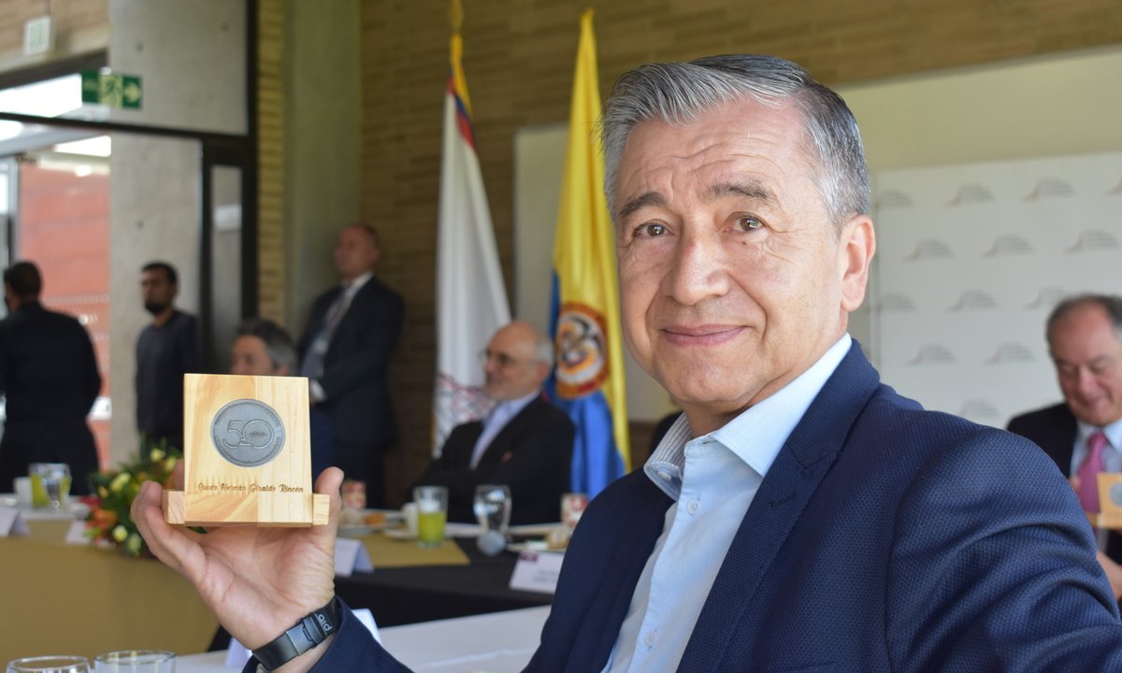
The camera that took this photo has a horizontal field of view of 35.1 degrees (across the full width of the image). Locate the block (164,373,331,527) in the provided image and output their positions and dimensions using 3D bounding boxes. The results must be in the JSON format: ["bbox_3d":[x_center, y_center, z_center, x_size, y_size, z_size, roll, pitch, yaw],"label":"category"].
[{"bbox_3d":[-0.219,0.086,1.229,0.108,0.108,0.045,2,-27,-16],"label":"block"}]

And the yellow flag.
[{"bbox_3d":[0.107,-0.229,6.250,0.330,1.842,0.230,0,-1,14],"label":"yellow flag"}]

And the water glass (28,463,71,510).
[{"bbox_3d":[-1.378,0.408,4.840,0.082,0.125,0.082,0,-1,0],"label":"water glass"}]

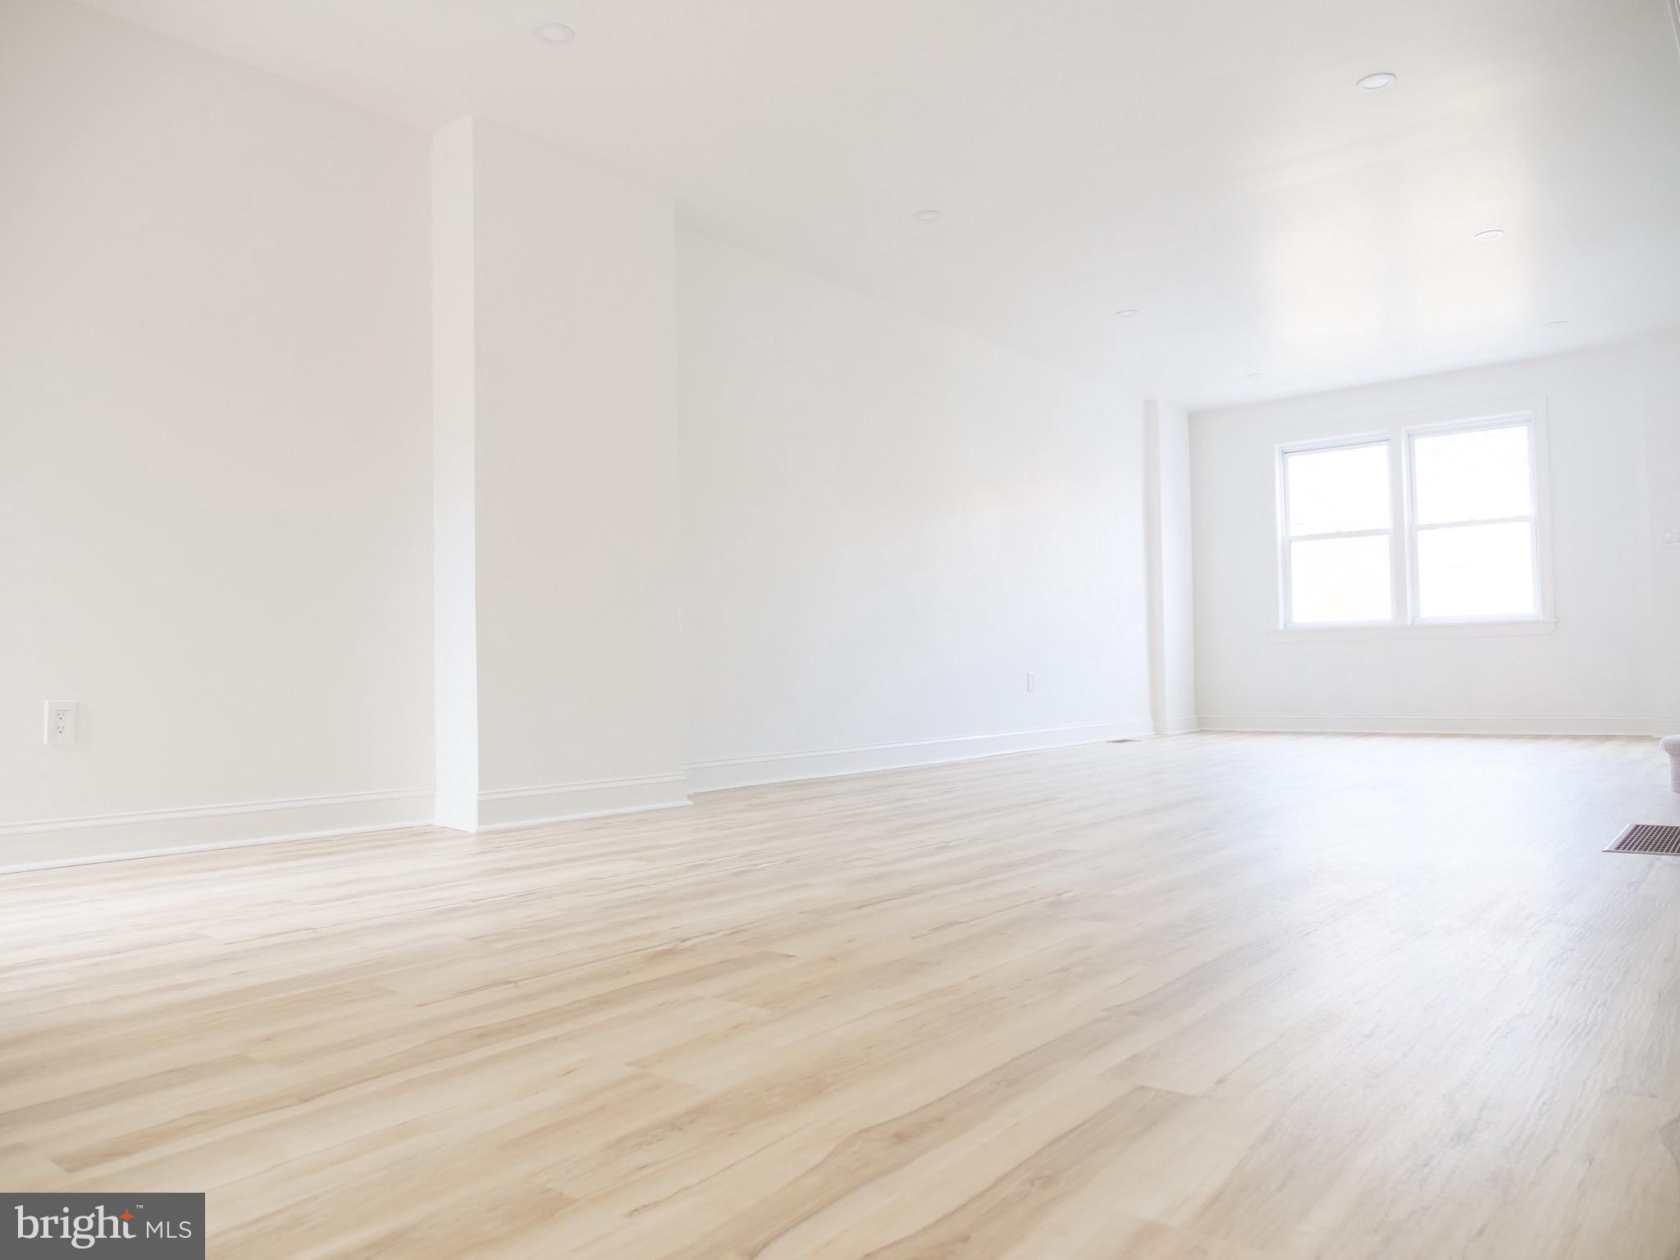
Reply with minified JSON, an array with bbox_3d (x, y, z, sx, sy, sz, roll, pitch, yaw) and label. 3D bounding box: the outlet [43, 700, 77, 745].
[{"bbox_3d":[-2.246,0.266,3.360,0.009,0.128,0.081,-3,-2,40],"label":"outlet"}]

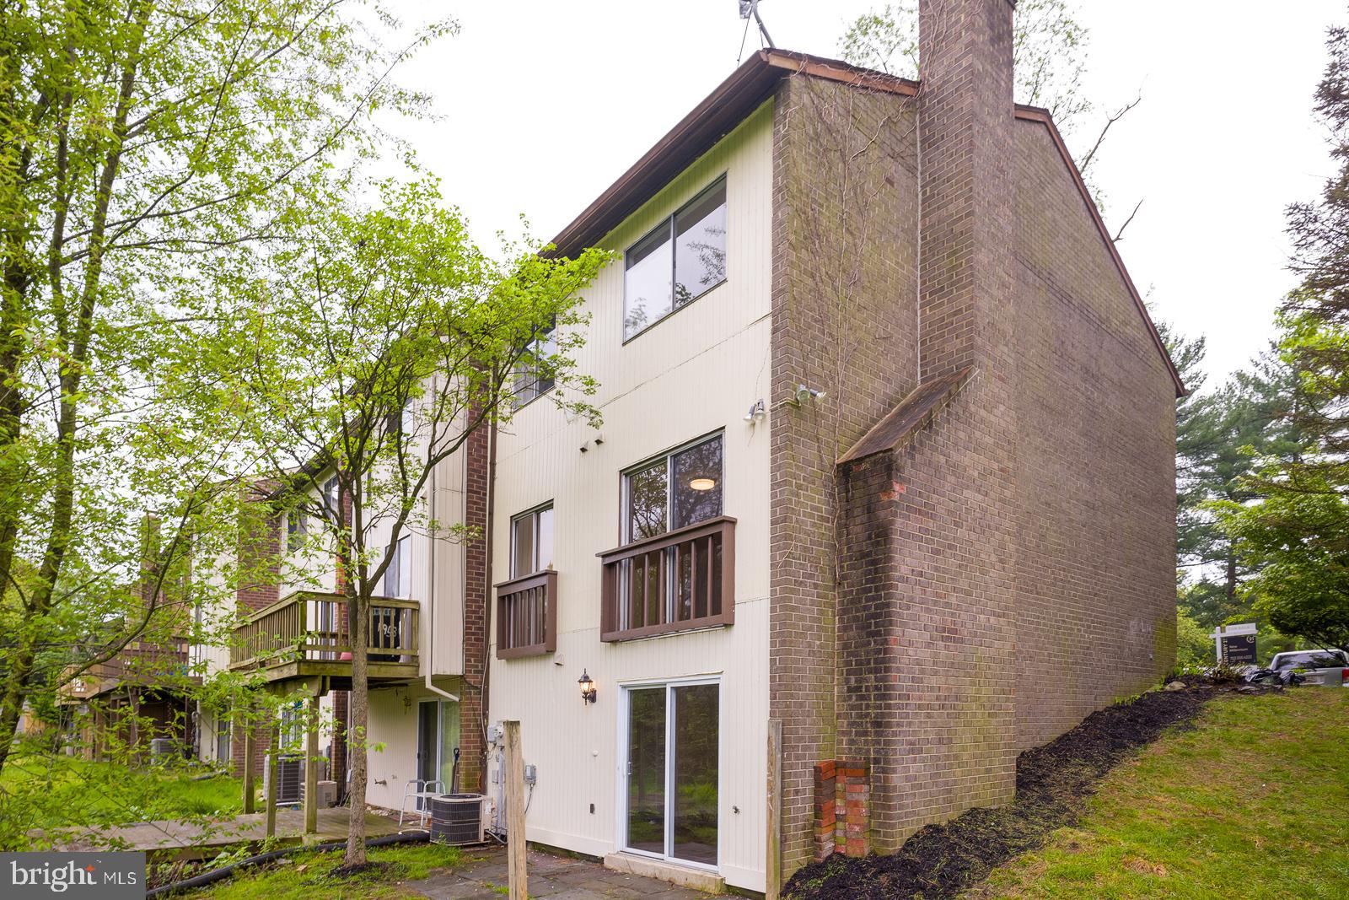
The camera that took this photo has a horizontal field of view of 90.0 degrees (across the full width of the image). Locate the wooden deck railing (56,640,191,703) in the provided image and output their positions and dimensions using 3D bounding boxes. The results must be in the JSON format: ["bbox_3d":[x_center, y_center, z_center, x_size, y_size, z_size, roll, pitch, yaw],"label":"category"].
[{"bbox_3d":[-15.347,6.311,19.200,1.900,1.350,5.300,15,-23,-38],"label":"wooden deck railing"}]

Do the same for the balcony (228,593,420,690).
[{"bbox_3d":[-6.412,3.490,12.050,1.700,1.220,4.800,15,-23,-38],"label":"balcony"}]

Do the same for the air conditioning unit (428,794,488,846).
[{"bbox_3d":[-3.029,5.192,9.500,0.650,0.580,0.650,15,-23,-38],"label":"air conditioning unit"}]

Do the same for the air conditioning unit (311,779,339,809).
[{"bbox_3d":[-6.952,6.791,13.300,0.520,0.540,0.500,15,-23,-38],"label":"air conditioning unit"}]

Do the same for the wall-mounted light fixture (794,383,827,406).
[{"bbox_3d":[1.275,-0.526,6.350,0.270,0.180,0.190,15,-23,-38],"label":"wall-mounted light fixture"}]

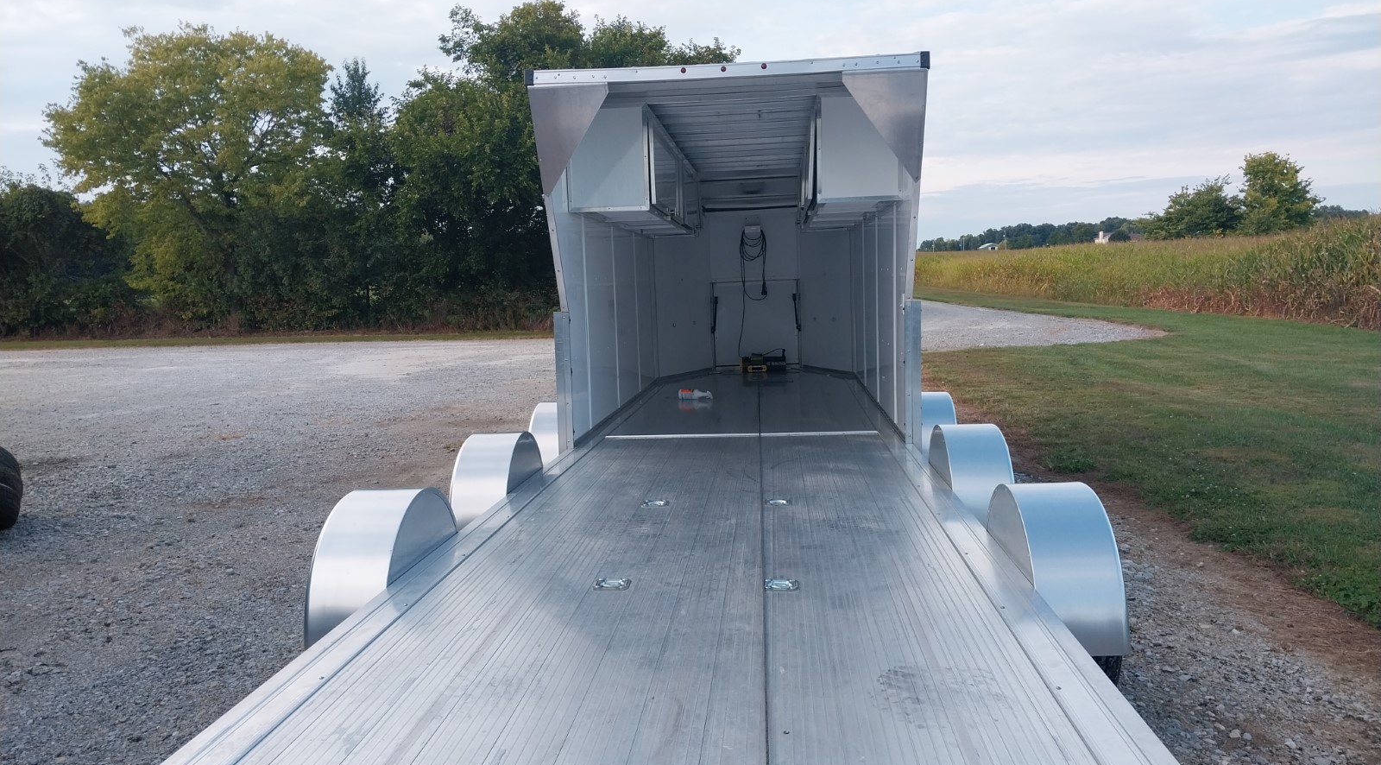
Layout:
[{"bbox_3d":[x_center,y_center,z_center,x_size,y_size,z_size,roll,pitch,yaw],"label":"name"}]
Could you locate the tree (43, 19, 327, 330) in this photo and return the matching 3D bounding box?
[{"bbox_3d":[-16.392,-6.735,34.522,8.430,10.034,8.008,-4,7,-25],"label":"tree"}]

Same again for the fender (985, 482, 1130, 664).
[{"bbox_3d":[1.231,0.579,3.570,0.273,0.450,0.845,-1,5,5],"label":"fender"}]

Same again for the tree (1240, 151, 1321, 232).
[{"bbox_3d":[39.861,-11.215,70.453,4.875,8.710,4.875,2,7,29],"label":"tree"}]

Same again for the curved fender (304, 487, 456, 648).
[{"bbox_3d":[-1.090,0.618,3.771,0.273,0.450,0.845,-1,5,5],"label":"curved fender"}]

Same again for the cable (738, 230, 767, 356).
[{"bbox_3d":[0.694,-0.997,11.508,0.323,1.462,0.200,-1,6,5],"label":"cable"}]

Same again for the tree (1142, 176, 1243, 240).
[{"bbox_3d":[33.981,-10.297,70.374,6.291,7.188,6.291,1,7,26],"label":"tree"}]

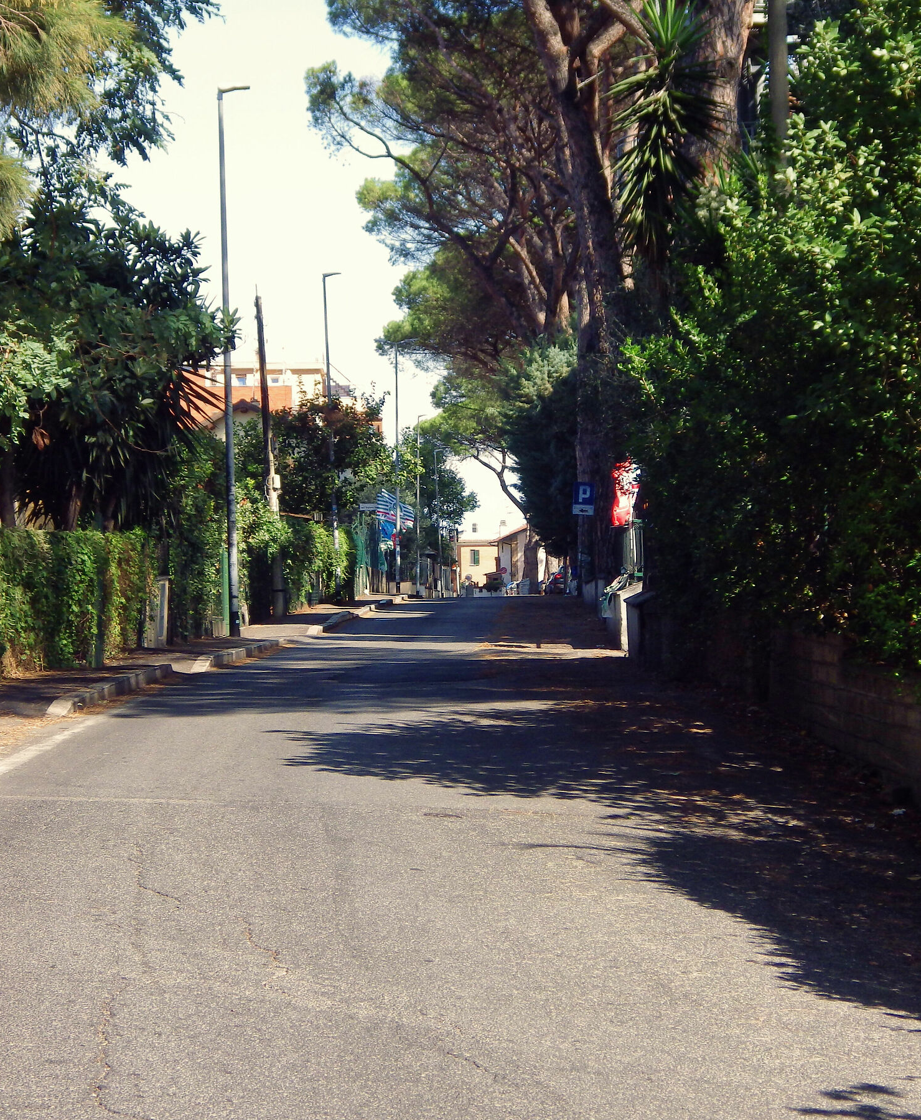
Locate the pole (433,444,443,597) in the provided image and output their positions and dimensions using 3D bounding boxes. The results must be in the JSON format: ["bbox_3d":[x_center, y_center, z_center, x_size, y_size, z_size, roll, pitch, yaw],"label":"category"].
[{"bbox_3d":[-1.172,-2.005,162.000,0.500,8.000,0.180,-2,0,1],"label":"pole"}]

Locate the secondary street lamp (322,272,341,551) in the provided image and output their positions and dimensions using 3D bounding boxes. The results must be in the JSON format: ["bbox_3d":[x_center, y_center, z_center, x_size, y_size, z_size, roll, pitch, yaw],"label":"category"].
[{"bbox_3d":[-3.157,-3.014,75.000,0.500,8.000,0.160,-2,0,1],"label":"secondary street lamp"}]

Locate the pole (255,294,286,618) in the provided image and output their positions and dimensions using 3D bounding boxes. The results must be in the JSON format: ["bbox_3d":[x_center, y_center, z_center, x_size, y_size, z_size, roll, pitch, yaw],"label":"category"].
[{"bbox_3d":[-3.540,-1.950,57.200,0.330,6.050,0.260,-4,0,0],"label":"pole"}]

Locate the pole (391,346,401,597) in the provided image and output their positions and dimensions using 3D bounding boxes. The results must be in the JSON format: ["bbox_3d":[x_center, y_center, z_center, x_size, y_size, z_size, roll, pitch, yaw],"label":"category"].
[{"bbox_3d":[-2.003,-2.939,98.300,0.300,8.000,0.160,-1,0,1],"label":"pole"}]

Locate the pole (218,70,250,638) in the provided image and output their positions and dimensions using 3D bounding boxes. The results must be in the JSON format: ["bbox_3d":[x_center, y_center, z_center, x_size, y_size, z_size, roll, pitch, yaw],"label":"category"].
[{"bbox_3d":[-3.312,-2.903,44.700,0.500,8.000,0.160,-2,0,1],"label":"pole"}]

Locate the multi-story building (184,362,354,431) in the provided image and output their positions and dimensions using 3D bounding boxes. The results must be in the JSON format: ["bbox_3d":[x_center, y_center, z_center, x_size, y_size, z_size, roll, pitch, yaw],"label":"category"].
[{"bbox_3d":[-12.923,-6.208,205.000,13.500,13.000,11.000,-1,0,0],"label":"multi-story building"}]

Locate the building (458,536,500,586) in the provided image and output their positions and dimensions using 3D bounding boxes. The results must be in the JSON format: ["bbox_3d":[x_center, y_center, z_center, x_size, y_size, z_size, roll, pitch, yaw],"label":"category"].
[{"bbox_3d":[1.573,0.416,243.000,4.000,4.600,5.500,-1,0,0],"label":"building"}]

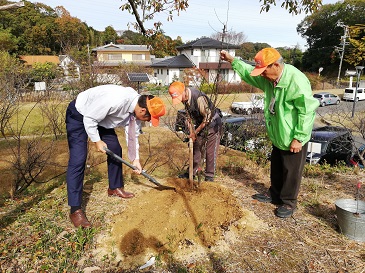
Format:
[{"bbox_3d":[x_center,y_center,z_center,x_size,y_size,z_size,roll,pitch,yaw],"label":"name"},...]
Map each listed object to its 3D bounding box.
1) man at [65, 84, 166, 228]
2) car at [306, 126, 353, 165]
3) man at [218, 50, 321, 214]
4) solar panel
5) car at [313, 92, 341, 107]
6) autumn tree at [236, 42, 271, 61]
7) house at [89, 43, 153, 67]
[{"bbox_3d":[-0.610,0.151,2.628,0.930,1.280,0.720,1,14,5],"label":"man"},{"bbox_3d":[5.450,0.480,11.325,3.900,1.480,1.670,-13,18,-42],"label":"car"},{"bbox_3d":[0.820,-0.012,2.620,0.820,1.580,0.650,-2,14,-8],"label":"man"},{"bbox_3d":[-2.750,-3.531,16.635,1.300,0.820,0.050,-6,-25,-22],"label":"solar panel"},{"bbox_3d":[15.700,-4.082,30.284,3.600,1.500,1.600,-7,15,-27],"label":"car"},{"bbox_3d":[22.100,-23.052,81.881,9.000,9.500,9.000,0,13,0],"label":"autumn tree"},{"bbox_3d":[-12.200,-14.259,54.682,11.800,7.600,8.500,-2,14,-10],"label":"house"}]

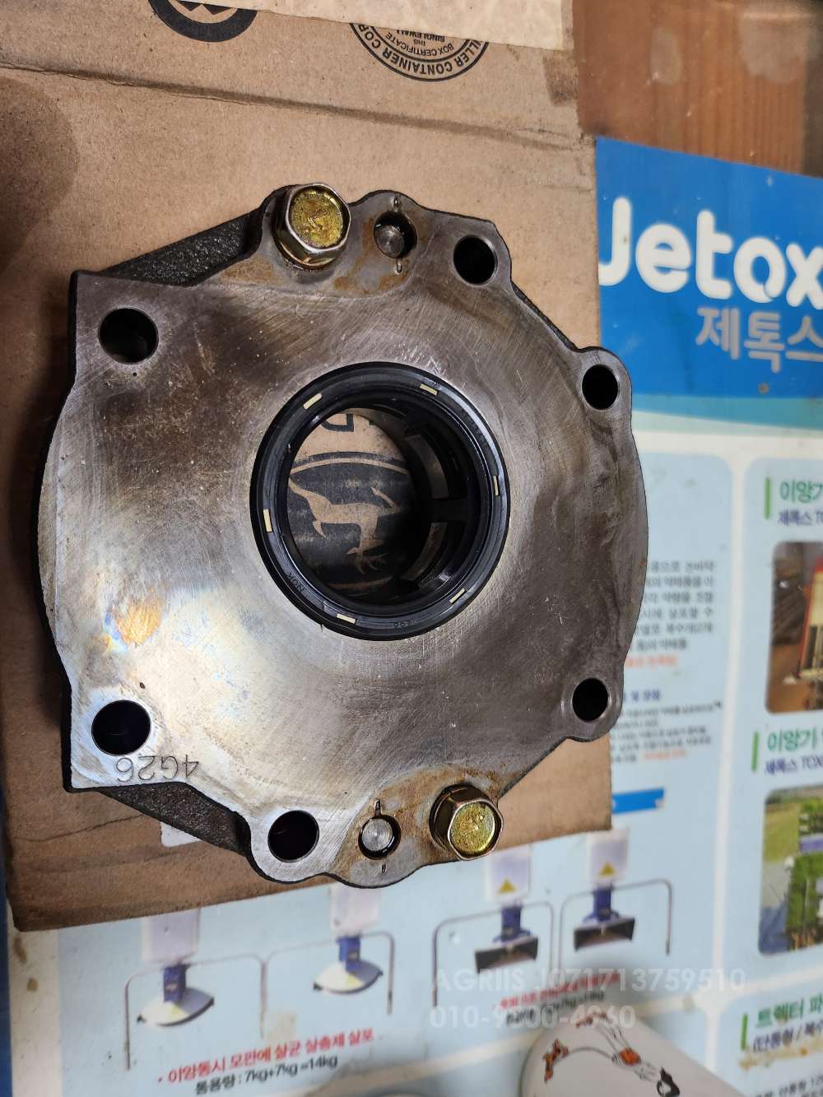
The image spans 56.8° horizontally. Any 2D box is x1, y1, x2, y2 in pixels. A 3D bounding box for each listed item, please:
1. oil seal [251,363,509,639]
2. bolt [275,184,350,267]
[{"bbox_3d":[-0.007,-0.011,0.183,0.066,0.010,0.066,0,91,-23],"label":"oil seal"},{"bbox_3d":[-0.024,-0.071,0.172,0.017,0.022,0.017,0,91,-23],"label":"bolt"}]

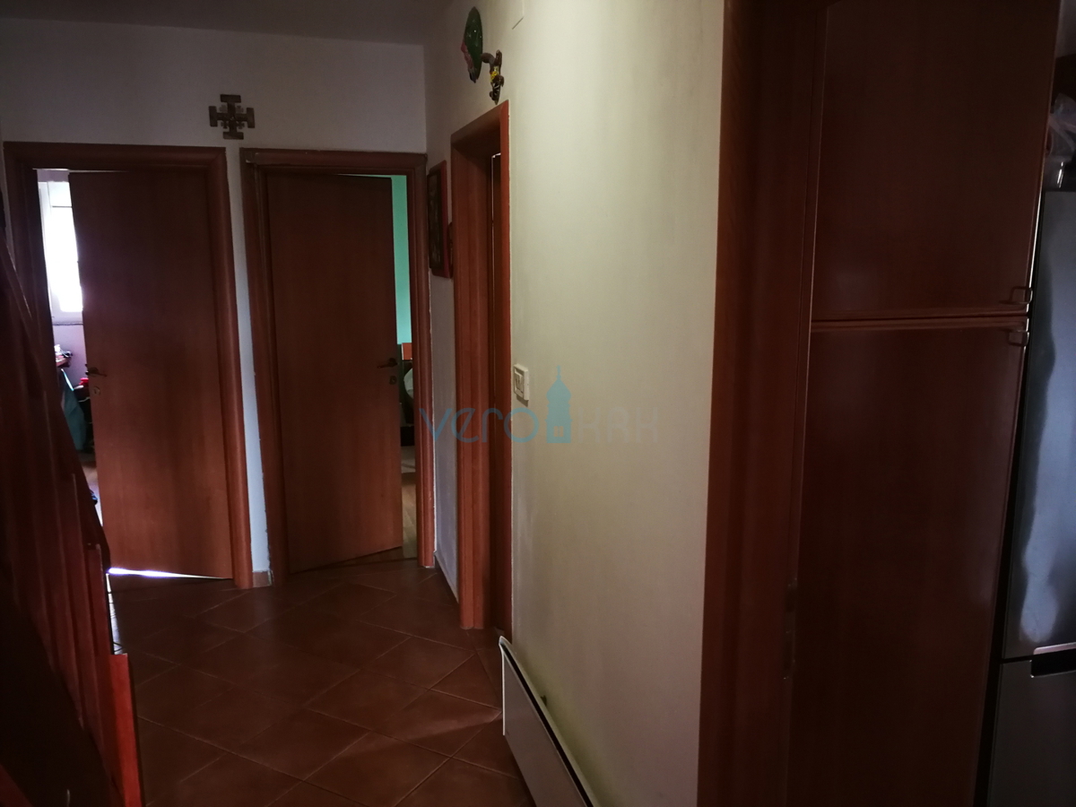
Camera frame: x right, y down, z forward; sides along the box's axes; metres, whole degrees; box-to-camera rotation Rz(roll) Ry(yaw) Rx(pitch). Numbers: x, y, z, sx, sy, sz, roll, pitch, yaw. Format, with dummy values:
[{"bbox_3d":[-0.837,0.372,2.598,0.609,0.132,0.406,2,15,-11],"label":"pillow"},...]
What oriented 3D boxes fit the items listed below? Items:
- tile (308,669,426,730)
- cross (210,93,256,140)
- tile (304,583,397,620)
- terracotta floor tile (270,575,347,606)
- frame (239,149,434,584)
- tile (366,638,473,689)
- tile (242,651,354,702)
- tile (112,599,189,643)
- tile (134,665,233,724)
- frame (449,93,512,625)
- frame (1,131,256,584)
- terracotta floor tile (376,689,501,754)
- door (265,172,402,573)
[{"bbox_3d":[-0.648,1.115,3.173,0.330,0.010,0.330,5,11,28],"label":"tile"},{"bbox_3d":[-1.403,-1.314,3.853,0.196,0.196,0.020,-3,10,-16],"label":"cross"},{"bbox_3d":[-0.910,0.962,4.065,0.330,0.010,0.330,5,11,28],"label":"tile"},{"bbox_3d":[-1.200,0.933,4.217,0.330,0.010,0.330,5,11,28],"label":"terracotta floor tile"},{"bbox_3d":[-0.963,-0.158,4.202,0.840,2.118,0.140,-3,10,-16],"label":"frame"},{"bbox_3d":[-0.487,1.065,3.461,0.330,0.010,0.330,5,11,28],"label":"tile"},{"bbox_3d":[-0.939,1.087,3.332,0.330,0.010,0.330,5,11,28],"label":"tile"},{"bbox_3d":[-1.807,0.999,3.775,0.330,0.010,0.330,5,11,28],"label":"tile"},{"bbox_3d":[-1.392,1.110,3.195,0.330,0.010,0.330,5,11,28],"label":"tile"},{"bbox_3d":[-0.173,0.006,3.244,0.140,2.118,0.873,-3,10,-16],"label":"frame"},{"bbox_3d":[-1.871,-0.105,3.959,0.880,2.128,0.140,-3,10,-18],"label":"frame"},{"bbox_3d":[-0.356,1.142,3.015,0.330,0.010,0.330,5,11,28],"label":"terracotta floor tile"},{"bbox_3d":[-1.058,-0.144,4.417,0.687,2.024,0.045,-8,12,-38],"label":"door"}]

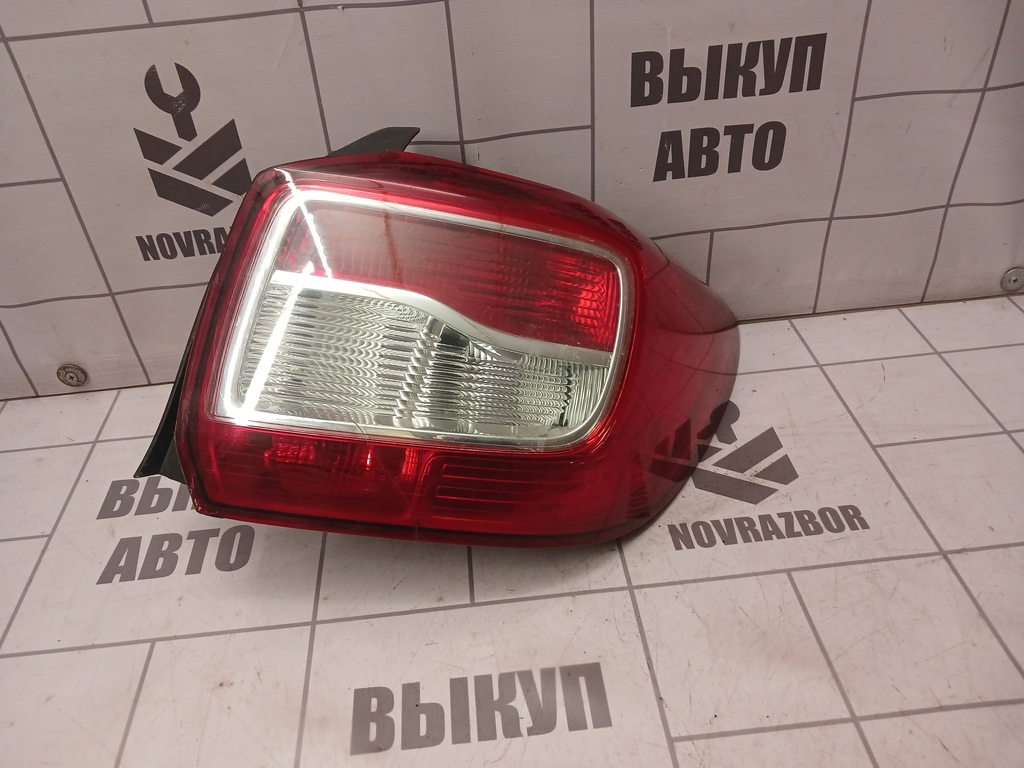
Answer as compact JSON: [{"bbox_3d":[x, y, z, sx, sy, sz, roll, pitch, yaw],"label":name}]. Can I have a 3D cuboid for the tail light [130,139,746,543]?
[{"bbox_3d":[-0.019,-0.026,0.597,0.360,0.255,0.200,5,4,2],"label":"tail light"}]

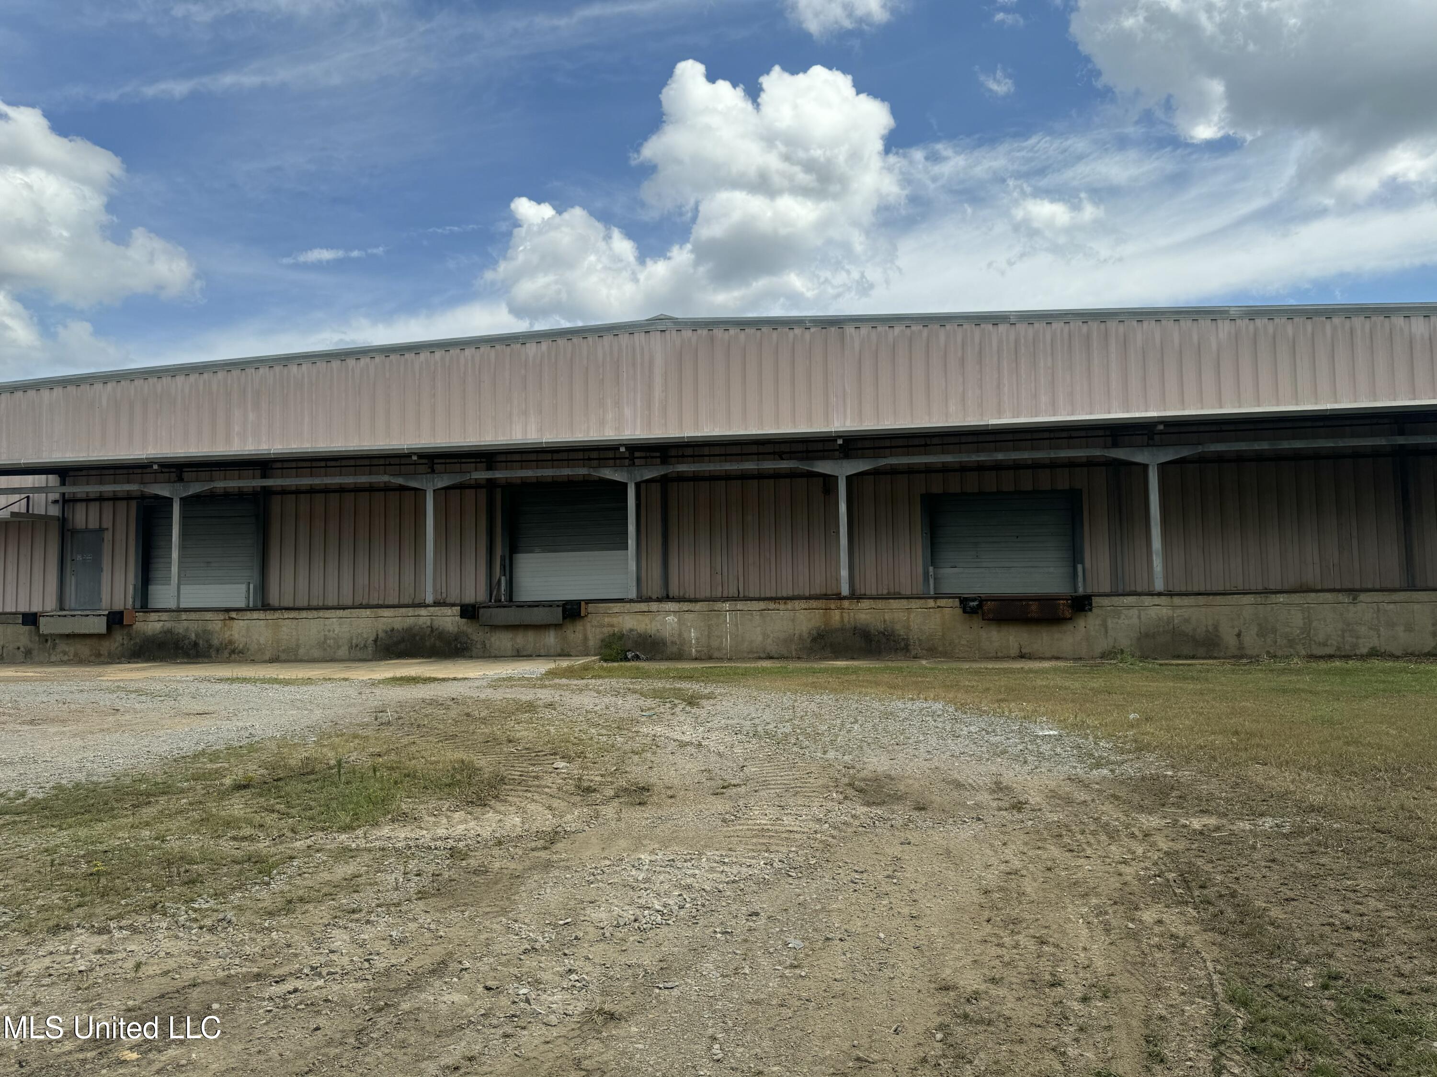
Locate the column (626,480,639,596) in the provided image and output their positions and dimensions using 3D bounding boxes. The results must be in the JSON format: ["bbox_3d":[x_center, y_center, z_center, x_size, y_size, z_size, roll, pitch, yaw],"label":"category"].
[{"bbox_3d":[-1.834,0.052,21.443,0.155,2.550,0.150,-1,-4,9],"label":"column"}]

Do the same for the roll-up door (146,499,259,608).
[{"bbox_3d":[-13.807,0.367,26.761,3.200,2.970,0.120,-1,-4,9],"label":"roll-up door"}]

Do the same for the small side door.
[{"bbox_3d":[-17.202,0.855,27.180,1.020,2.160,0.100,-1,-4,9],"label":"small side door"}]

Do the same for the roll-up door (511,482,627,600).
[{"bbox_3d":[-3.671,0.076,25.200,3.170,3.020,0.120,-1,-4,9],"label":"roll-up door"}]

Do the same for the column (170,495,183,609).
[{"bbox_3d":[-12.510,0.331,23.089,0.155,2.550,0.150,-1,-4,9],"label":"column"}]

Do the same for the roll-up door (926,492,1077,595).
[{"bbox_3d":[6.678,0.100,23.588,3.300,2.430,0.120,-1,-4,9],"label":"roll-up door"}]

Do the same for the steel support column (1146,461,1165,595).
[{"bbox_3d":[8.694,-0.223,19.821,0.155,2.550,0.150,-1,-4,9],"label":"steel support column"}]

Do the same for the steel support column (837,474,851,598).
[{"bbox_3d":[2.621,-0.065,20.757,0.155,2.550,0.150,-1,-4,9],"label":"steel support column"}]

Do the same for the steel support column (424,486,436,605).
[{"bbox_3d":[-6.372,0.171,22.143,0.155,2.550,0.150,-1,-4,9],"label":"steel support column"}]

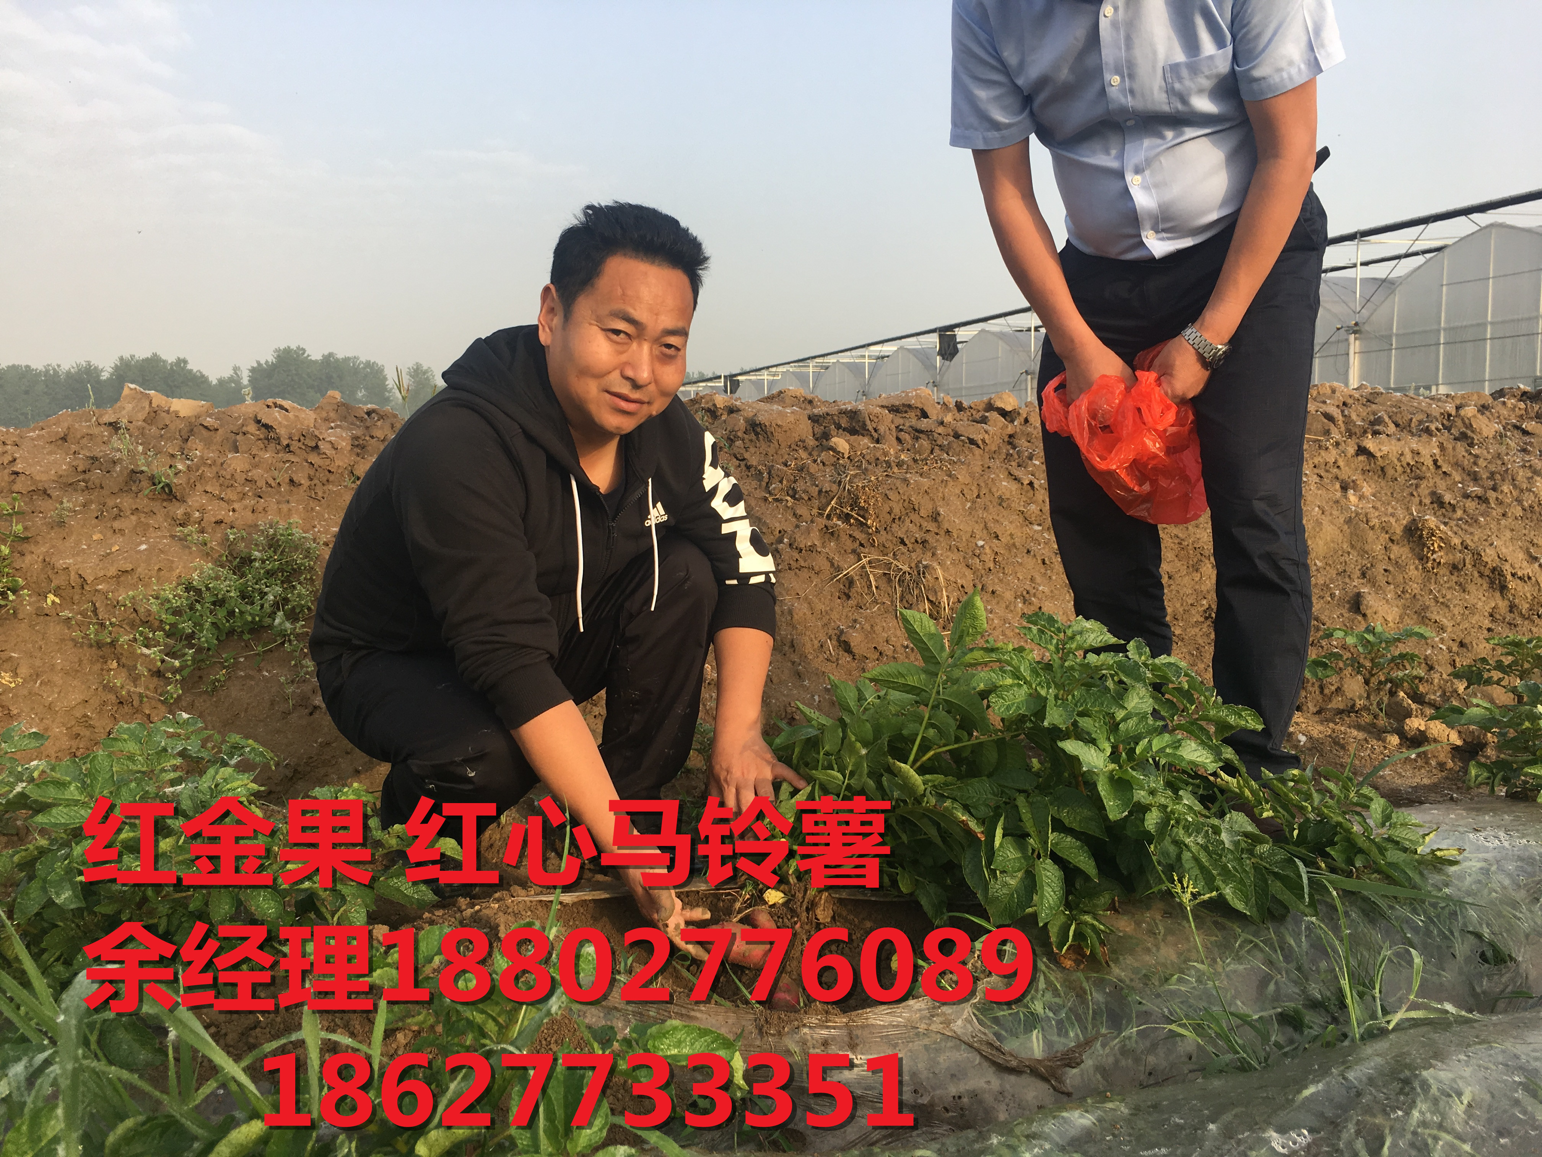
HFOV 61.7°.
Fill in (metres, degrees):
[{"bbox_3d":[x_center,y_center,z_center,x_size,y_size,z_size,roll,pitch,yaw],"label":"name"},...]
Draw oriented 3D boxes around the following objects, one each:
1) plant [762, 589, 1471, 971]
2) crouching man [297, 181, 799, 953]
[{"bbox_3d":[0.420,0.215,1.640,0.800,0.360,0.480,-1,6,-10],"label":"plant"},{"bbox_3d":[-0.275,-0.010,1.640,0.530,0.870,0.690,-5,7,-42],"label":"crouching man"}]

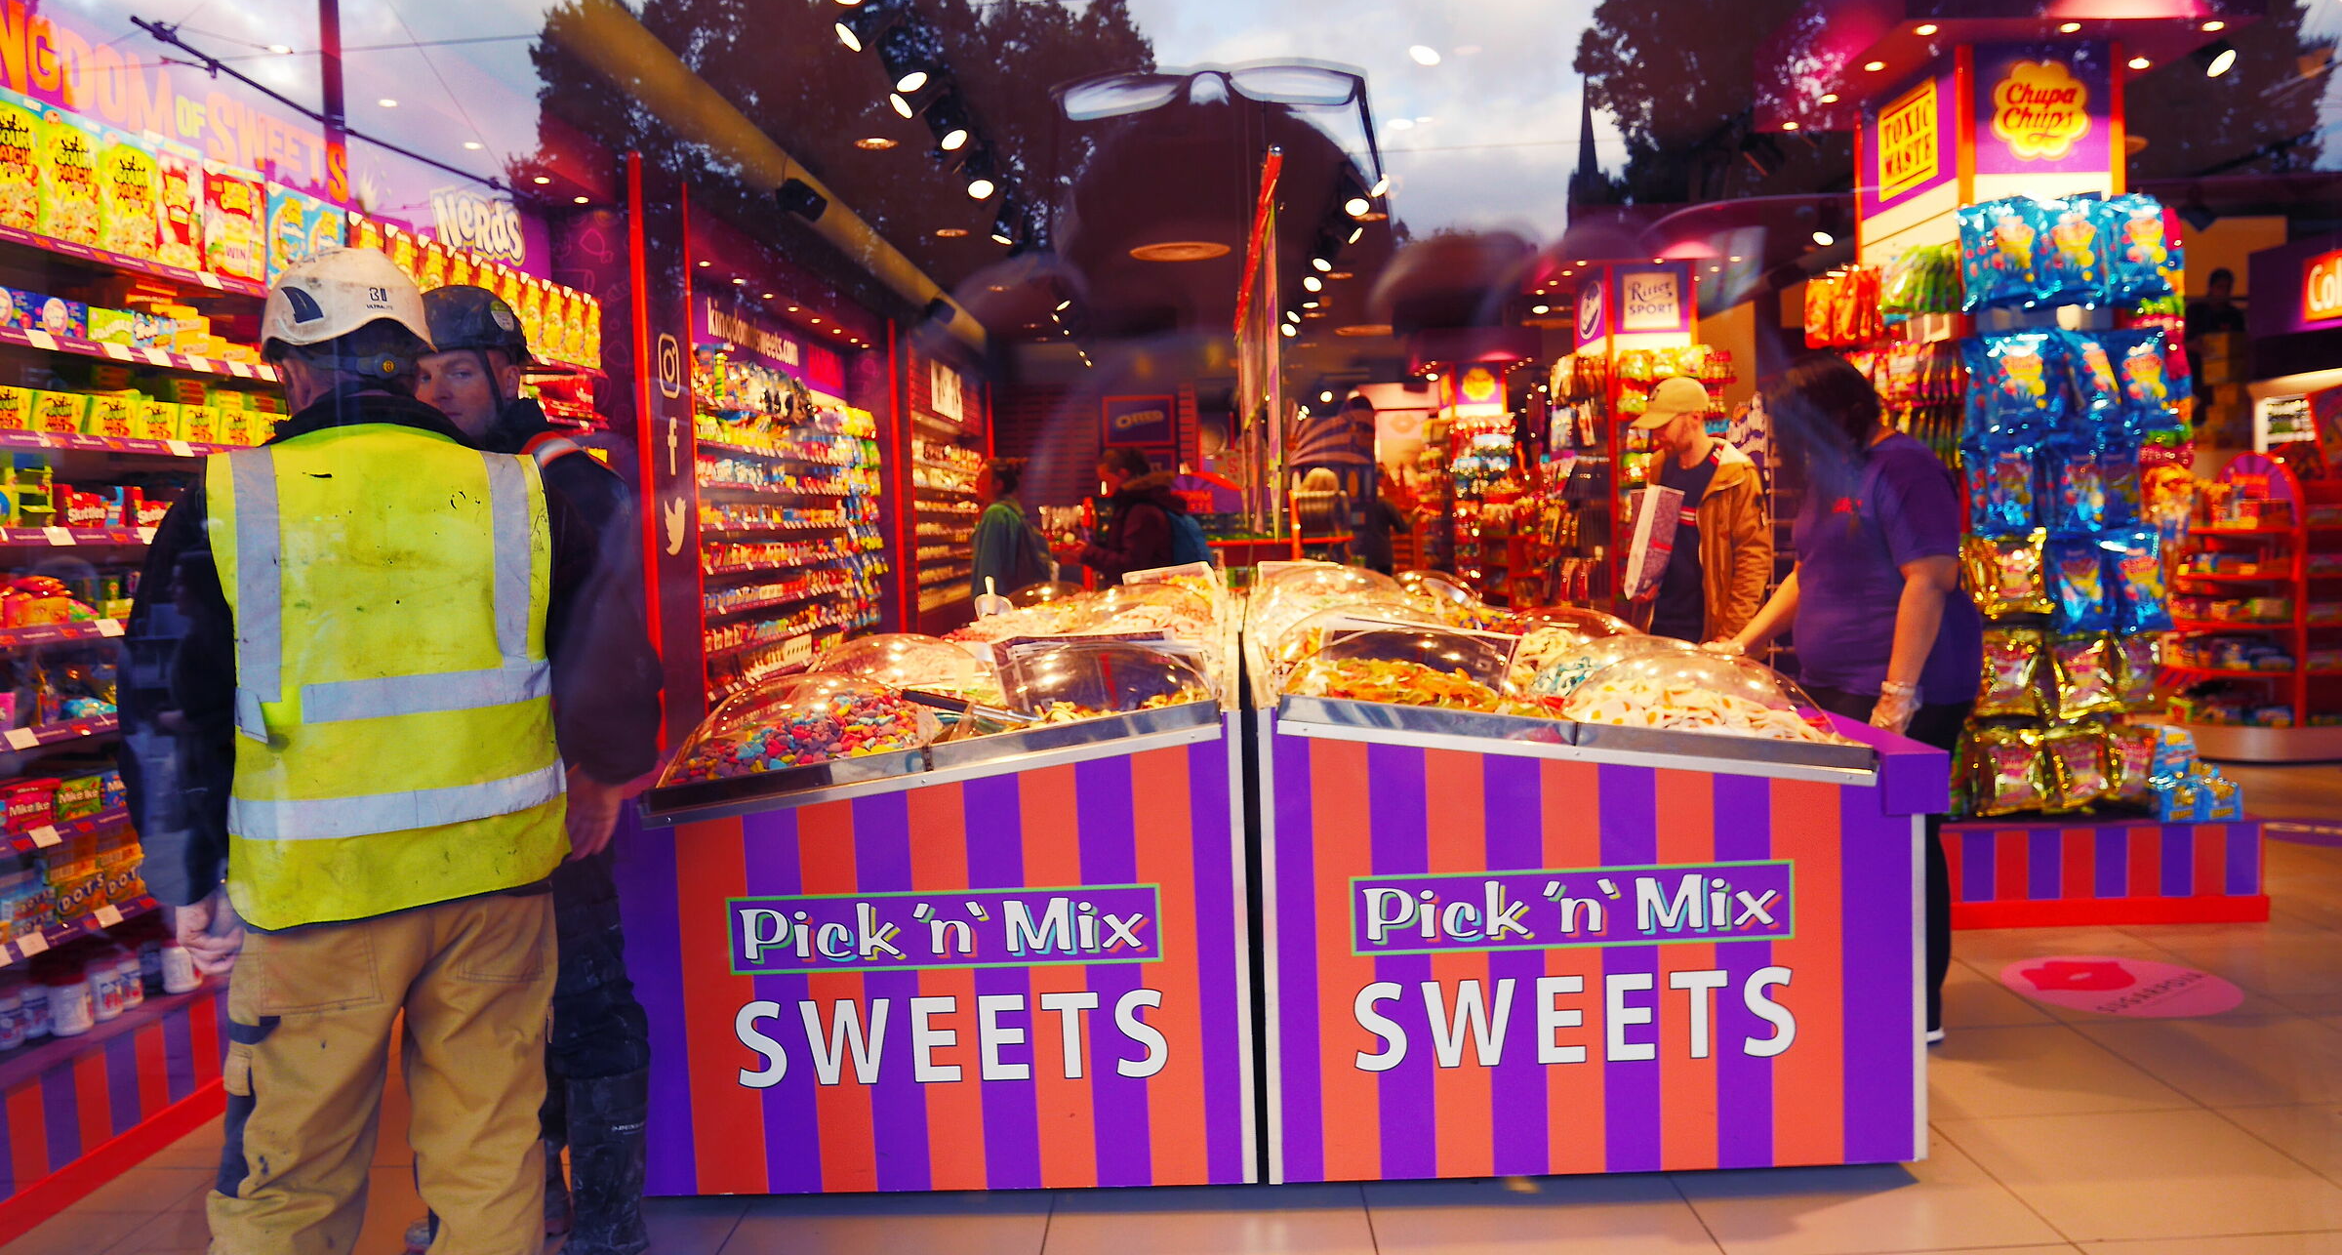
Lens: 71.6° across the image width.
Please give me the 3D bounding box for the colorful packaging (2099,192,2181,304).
[{"bbox_3d":[2.912,-1.137,4.878,0.220,0.325,0.090,-2,4,8],"label":"colorful packaging"}]

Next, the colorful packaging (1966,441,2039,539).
[{"bbox_3d":[2.538,-0.430,4.963,0.210,0.300,0.090,-2,4,8],"label":"colorful packaging"}]

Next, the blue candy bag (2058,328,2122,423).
[{"bbox_3d":[2.709,-0.732,4.777,0.205,0.290,0.090,-2,4,1],"label":"blue candy bag"}]

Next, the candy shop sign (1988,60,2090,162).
[{"bbox_3d":[2.628,-1.561,4.906,0.310,0.310,0.040,-2,4,1],"label":"candy shop sign"}]

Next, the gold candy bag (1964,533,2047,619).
[{"bbox_3d":[2.531,-0.161,4.921,0.225,0.260,0.090,-2,4,8],"label":"gold candy bag"}]

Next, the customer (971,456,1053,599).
[{"bbox_3d":[-0.798,-0.033,8.334,0.380,1.680,0.460,-2,4,7],"label":"customer"}]

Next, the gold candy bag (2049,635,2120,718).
[{"bbox_3d":[2.783,0.148,4.946,0.205,0.260,0.090,-2,4,8],"label":"gold candy bag"}]

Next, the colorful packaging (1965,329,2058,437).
[{"bbox_3d":[2.465,-0.719,4.763,0.250,0.310,0.100,-2,4,1],"label":"colorful packaging"}]

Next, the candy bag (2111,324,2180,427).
[{"bbox_3d":[2.941,-0.754,4.903,0.205,0.315,0.090,-2,4,8],"label":"candy bag"}]

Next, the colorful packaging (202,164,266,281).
[{"bbox_3d":[-2.483,-1.049,4.258,0.060,0.275,0.205,-1,4,13],"label":"colorful packaging"}]

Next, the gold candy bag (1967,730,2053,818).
[{"bbox_3d":[2.551,0.440,4.951,0.220,0.270,0.090,-2,4,8],"label":"gold candy bag"}]

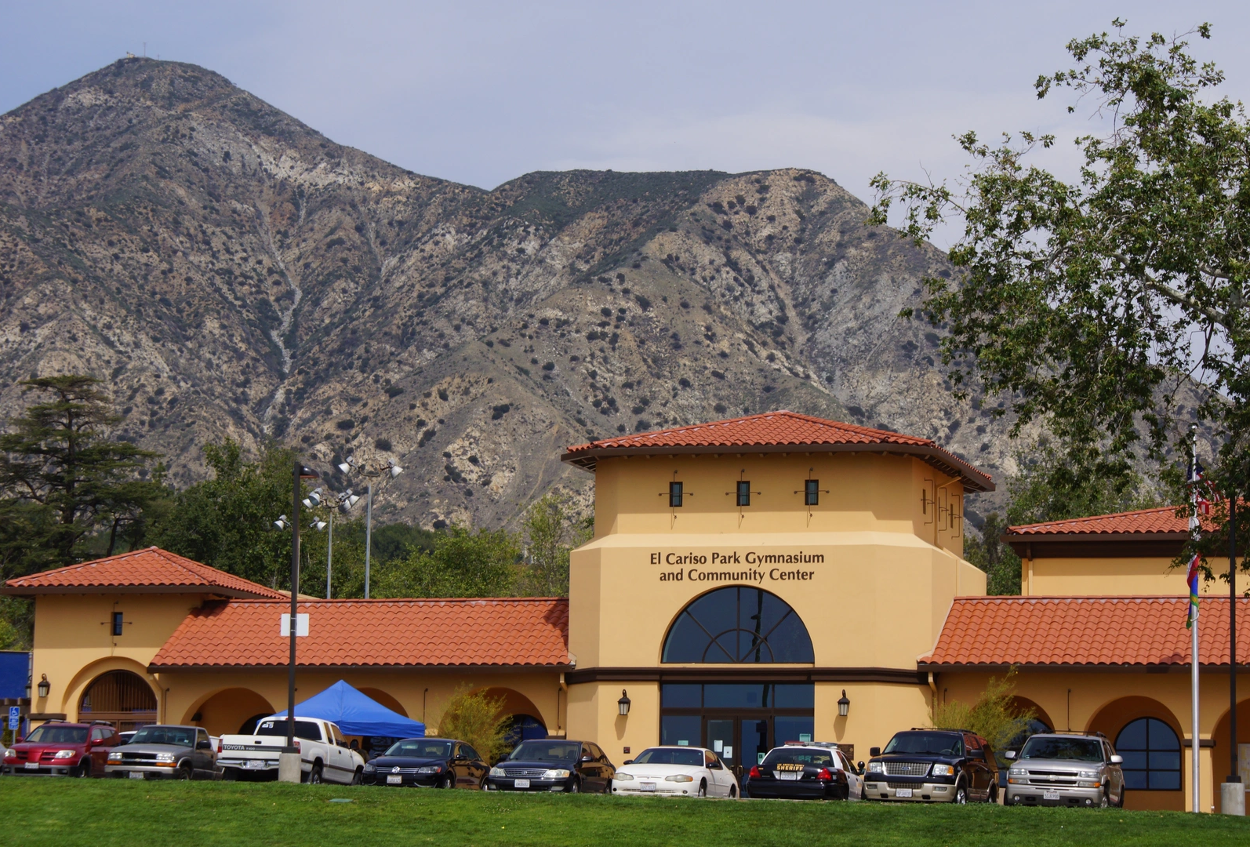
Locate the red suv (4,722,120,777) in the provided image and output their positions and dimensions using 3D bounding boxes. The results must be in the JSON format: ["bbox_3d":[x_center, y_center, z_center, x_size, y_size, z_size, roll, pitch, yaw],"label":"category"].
[{"bbox_3d":[-12.384,7.423,81.946,1.750,1.680,4.550,1,-7,9],"label":"red suv"}]

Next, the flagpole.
[{"bbox_3d":[14.066,4.973,91.400,0.170,9.751,0.170,-1,-7,16],"label":"flagpole"}]

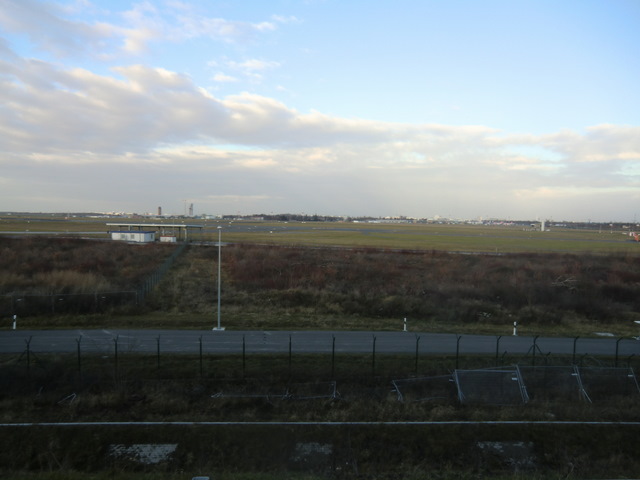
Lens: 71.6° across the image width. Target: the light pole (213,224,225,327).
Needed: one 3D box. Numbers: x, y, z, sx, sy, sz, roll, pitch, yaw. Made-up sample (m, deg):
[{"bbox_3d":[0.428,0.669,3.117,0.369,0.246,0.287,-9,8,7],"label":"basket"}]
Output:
[{"bbox_3d":[-7.690,2.920,33.800,0.880,7.900,0.880,1,3,0],"label":"light pole"}]

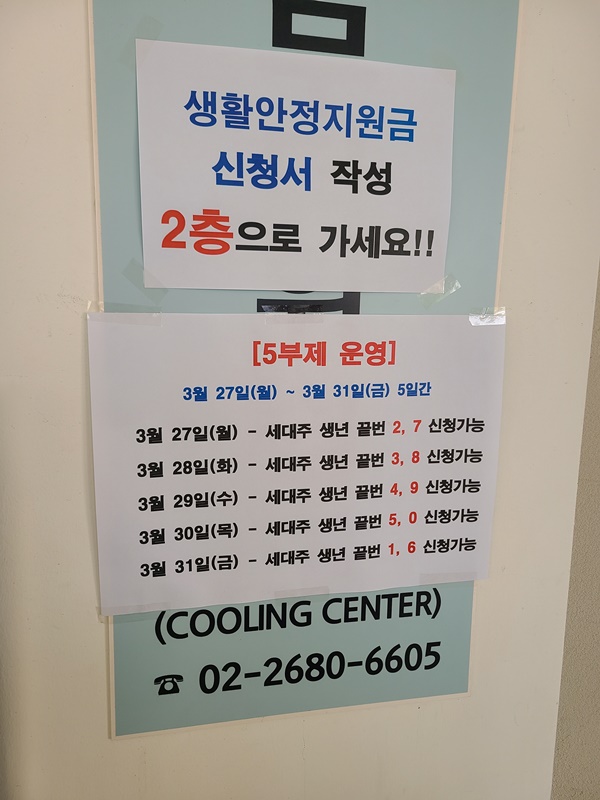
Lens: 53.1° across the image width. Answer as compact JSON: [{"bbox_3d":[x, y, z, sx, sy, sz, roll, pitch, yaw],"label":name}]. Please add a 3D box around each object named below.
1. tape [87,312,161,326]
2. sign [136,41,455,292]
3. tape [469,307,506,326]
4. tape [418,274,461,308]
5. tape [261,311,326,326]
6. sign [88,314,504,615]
[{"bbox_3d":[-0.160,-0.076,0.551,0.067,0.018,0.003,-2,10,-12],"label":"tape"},{"bbox_3d":[0.005,-0.210,0.563,0.297,0.210,0.005,-1,10,-12],"label":"sign"},{"bbox_3d":[0.196,-0.086,0.627,0.043,0.020,0.003,-2,10,-12],"label":"tape"},{"bbox_3d":[0.143,-0.111,0.611,0.045,0.019,0.003,-34,15,-5],"label":"tape"},{"bbox_3d":[-0.004,-0.081,0.584,0.065,0.018,0.003,-2,10,-12],"label":"tape"},{"bbox_3d":[0.011,0.063,0.611,0.420,0.297,0.005,-1,10,-12],"label":"sign"}]

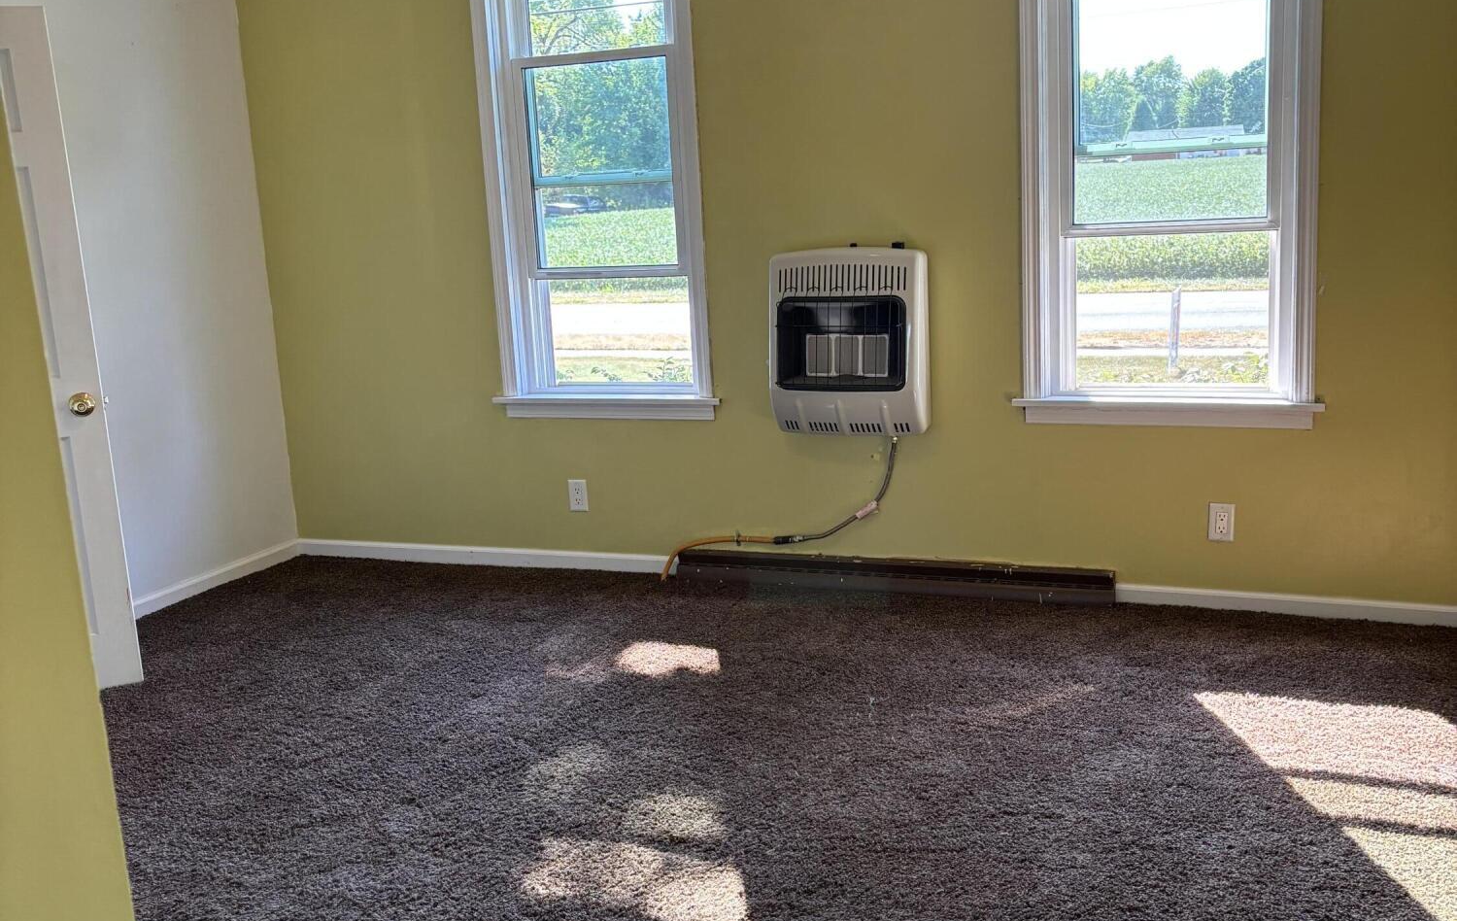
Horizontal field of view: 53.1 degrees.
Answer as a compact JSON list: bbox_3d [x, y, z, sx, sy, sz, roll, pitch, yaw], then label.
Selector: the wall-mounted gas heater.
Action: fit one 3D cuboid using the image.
[{"bbox_3d":[0.409,-0.394,4.811,0.452,0.598,0.200,2,12,22],"label":"wall-mounted gas heater"}]

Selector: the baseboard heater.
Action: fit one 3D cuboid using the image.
[{"bbox_3d":[0.541,0.406,5.006,1.531,0.112,0.070,2,12,22],"label":"baseboard heater"}]

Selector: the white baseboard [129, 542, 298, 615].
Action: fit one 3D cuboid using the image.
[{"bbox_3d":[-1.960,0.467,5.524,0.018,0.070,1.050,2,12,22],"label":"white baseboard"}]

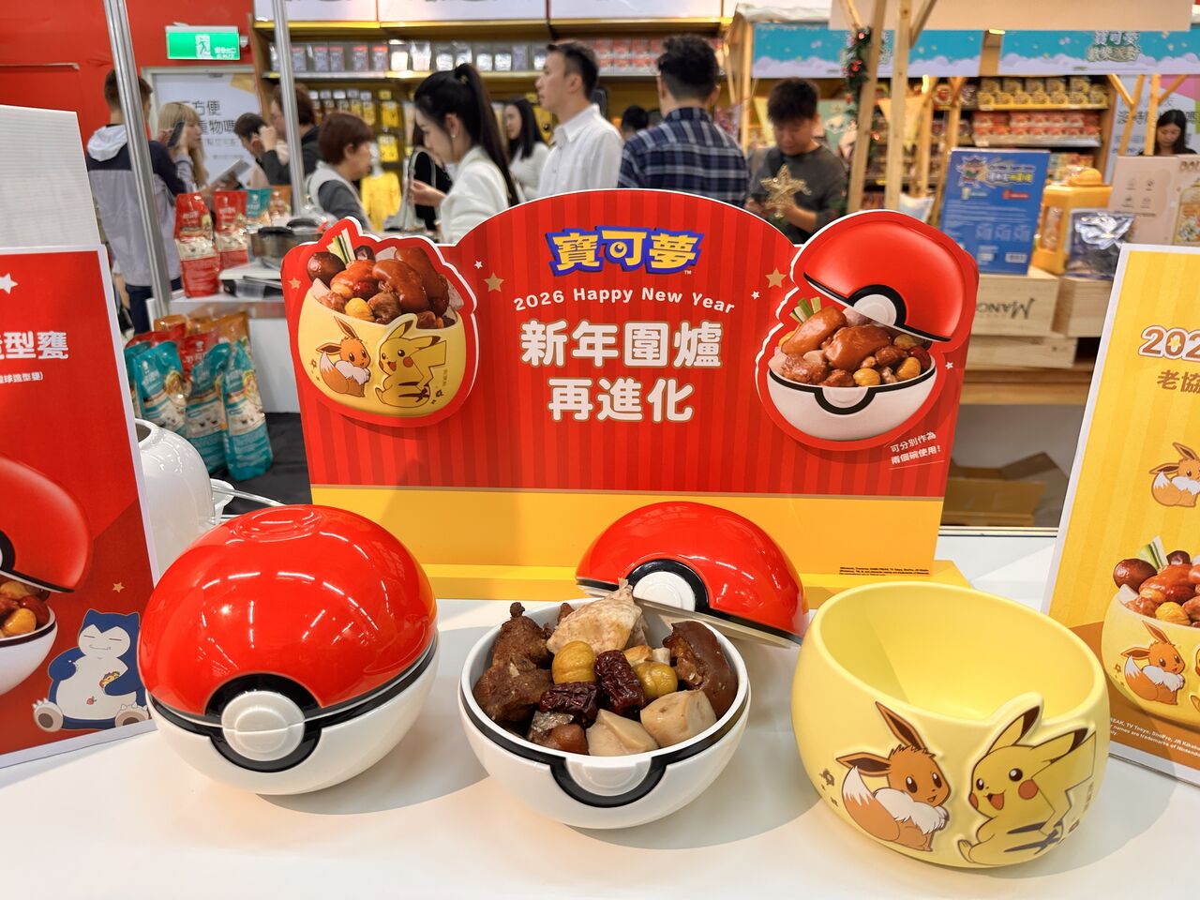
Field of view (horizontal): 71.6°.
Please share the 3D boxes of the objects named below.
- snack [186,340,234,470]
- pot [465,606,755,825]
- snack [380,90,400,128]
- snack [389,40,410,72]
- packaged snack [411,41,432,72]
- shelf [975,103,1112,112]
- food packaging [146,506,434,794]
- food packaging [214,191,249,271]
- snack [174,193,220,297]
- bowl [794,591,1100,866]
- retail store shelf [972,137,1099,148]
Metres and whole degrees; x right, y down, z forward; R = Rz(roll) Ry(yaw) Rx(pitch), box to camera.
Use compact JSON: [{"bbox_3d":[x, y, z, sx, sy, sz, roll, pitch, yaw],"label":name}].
[{"bbox_3d":[-0.778,-0.090,1.644,0.100,0.250,0.065,-17,24,-41],"label":"snack"},{"bbox_3d":[0.004,0.194,0.585,0.197,0.096,0.199,0,19,0],"label":"pot"},{"bbox_3d":[-1.257,-2.035,4.968,0.110,0.210,0.050,-1,17,0],"label":"snack"},{"bbox_3d":[-1.184,-2.322,4.900,0.115,0.170,0.050,2,19,6],"label":"snack"},{"bbox_3d":[-1.035,-2.286,4.836,0.115,0.175,0.060,-1,17,0],"label":"packaged snack"},{"bbox_3d":[2.996,-2.364,5.770,0.880,0.045,0.360,1,19,4],"label":"shelf"},{"bbox_3d":[-0.214,0.139,0.590,0.197,0.185,0.201,-3,19,-9],"label":"food packaging"},{"bbox_3d":[-1.163,-0.699,2.639,0.115,0.250,0.065,-4,19,-11],"label":"food packaging"},{"bbox_3d":[-1.011,-0.519,2.101,0.100,0.250,0.065,-16,23,-39],"label":"snack"},{"bbox_3d":[0.252,0.196,0.618,0.215,0.148,0.215,4,18,15],"label":"bowl"},{"bbox_3d":[2.952,-2.124,5.770,0.870,0.050,0.360,1,19,4],"label":"retail store shelf"}]

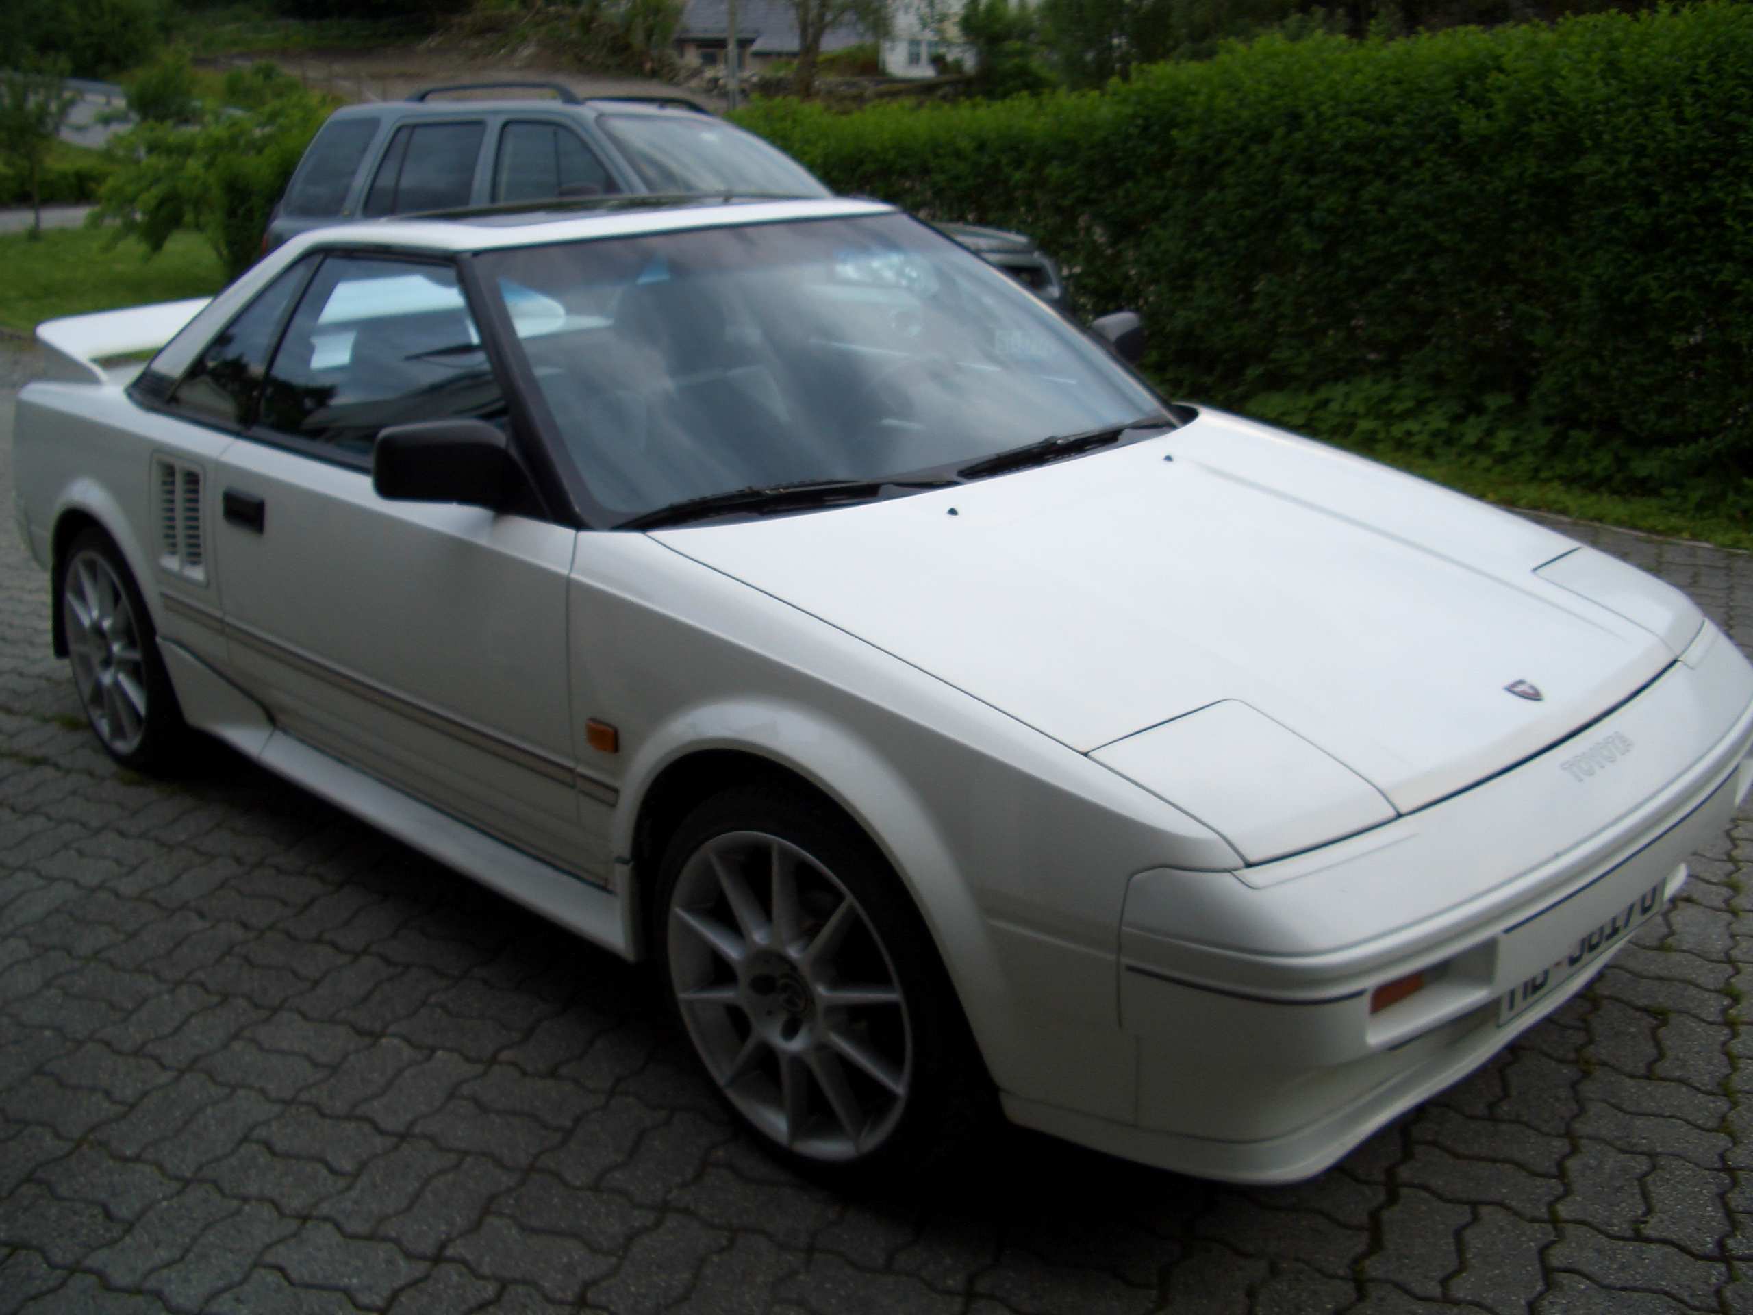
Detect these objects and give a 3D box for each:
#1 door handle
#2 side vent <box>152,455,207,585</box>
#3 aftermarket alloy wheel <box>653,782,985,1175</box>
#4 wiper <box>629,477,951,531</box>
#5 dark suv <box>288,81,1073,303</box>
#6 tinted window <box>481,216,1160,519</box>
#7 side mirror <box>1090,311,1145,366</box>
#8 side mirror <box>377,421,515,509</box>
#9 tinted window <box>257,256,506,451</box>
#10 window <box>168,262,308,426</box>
[{"bbox_3d":[-1.200,-0.280,3.386,0.040,0.064,0.165,-9,18,-44],"label":"door handle"},{"bbox_3d":[-1.415,-0.278,3.617,0.050,0.250,0.270,-9,18,-44],"label":"side vent"},{"bbox_3d":[-0.053,0.444,2.515,0.600,0.600,0.215,15,24,41],"label":"aftermarket alloy wheel"},{"bbox_3d":[-0.132,-0.248,2.747,0.560,0.055,0.065,-6,29,-27],"label":"wiper"},{"bbox_3d":[-1.198,-2.054,9.172,4.400,1.740,1.840,9,18,31],"label":"dark suv"},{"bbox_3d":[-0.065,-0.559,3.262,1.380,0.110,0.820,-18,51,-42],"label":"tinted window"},{"bbox_3d":[0.497,-0.672,3.853,0.195,0.125,0.115,-17,24,-42],"label":"side mirror"},{"bbox_3d":[-0.670,-0.305,2.766,0.195,0.125,0.115,-17,24,-42],"label":"side mirror"},{"bbox_3d":[-0.834,-0.520,3.139,0.910,0.370,0.050,16,-3,43],"label":"tinted window"},{"bbox_3d":[-1.295,-0.661,3.589,0.410,0.345,0.045,16,-3,43],"label":"window"}]

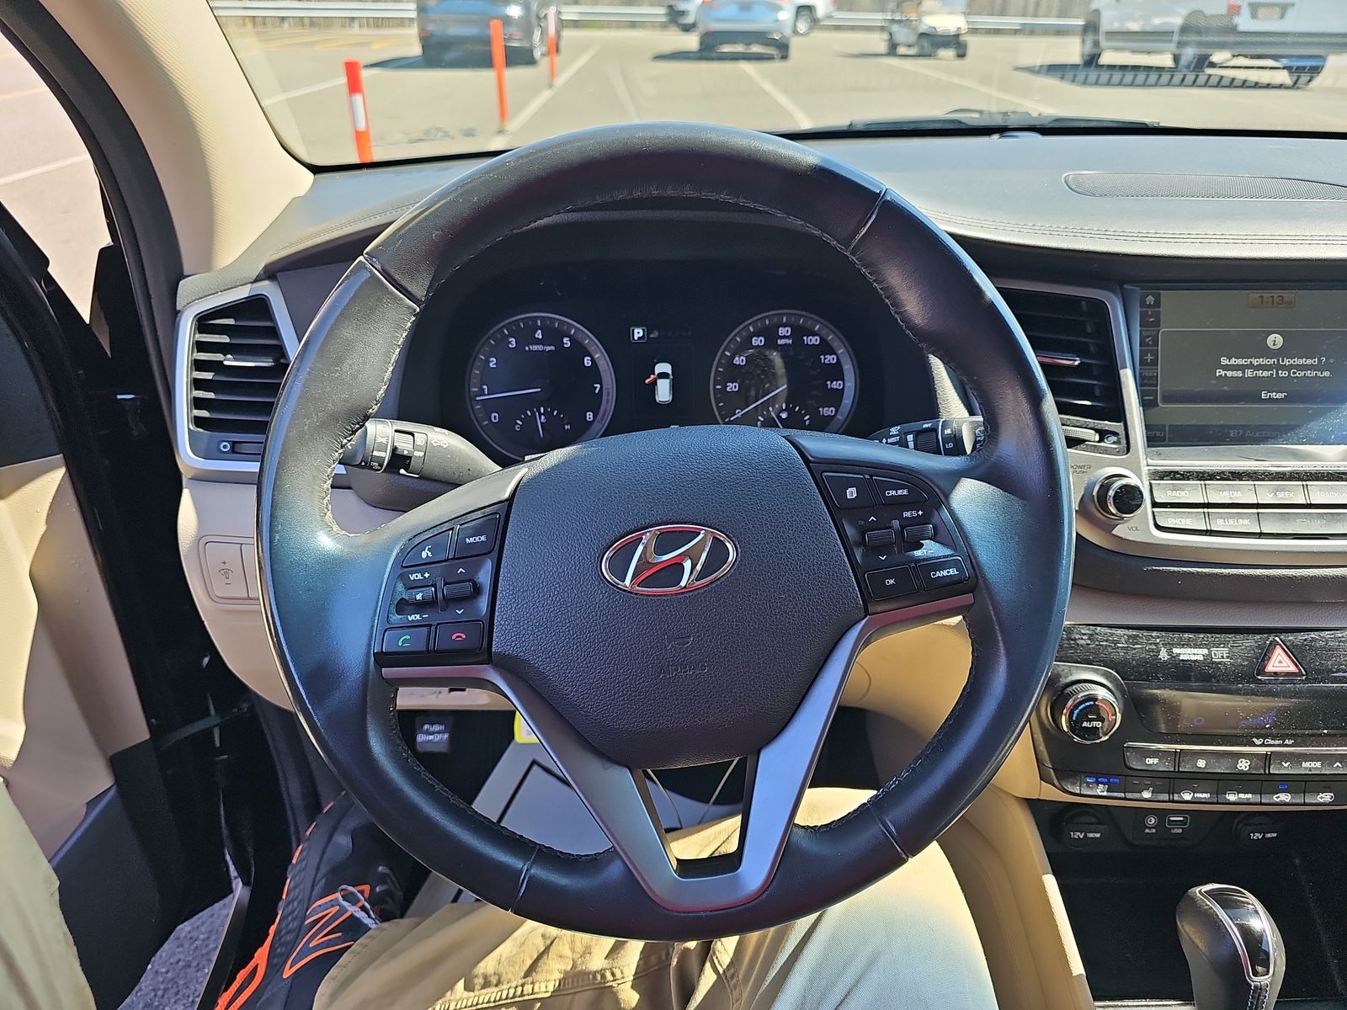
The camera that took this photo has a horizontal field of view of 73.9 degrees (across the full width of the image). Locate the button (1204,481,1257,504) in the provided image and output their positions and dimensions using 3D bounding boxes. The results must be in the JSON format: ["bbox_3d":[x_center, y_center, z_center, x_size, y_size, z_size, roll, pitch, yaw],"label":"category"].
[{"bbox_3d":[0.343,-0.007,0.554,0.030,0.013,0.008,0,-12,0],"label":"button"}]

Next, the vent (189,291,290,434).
[{"bbox_3d":[-0.278,-0.092,0.590,0.074,0.090,0.030,1,5,1],"label":"vent"}]

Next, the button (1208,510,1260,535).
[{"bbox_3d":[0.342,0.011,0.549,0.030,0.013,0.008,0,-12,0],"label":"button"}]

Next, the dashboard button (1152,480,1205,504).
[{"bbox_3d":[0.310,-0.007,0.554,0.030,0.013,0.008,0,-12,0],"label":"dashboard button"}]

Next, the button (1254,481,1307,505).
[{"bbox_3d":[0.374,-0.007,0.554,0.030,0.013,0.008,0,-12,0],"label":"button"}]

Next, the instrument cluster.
[{"bbox_3d":[0.003,-0.103,0.635,0.355,0.140,0.060,0,8,0],"label":"instrument cluster"}]

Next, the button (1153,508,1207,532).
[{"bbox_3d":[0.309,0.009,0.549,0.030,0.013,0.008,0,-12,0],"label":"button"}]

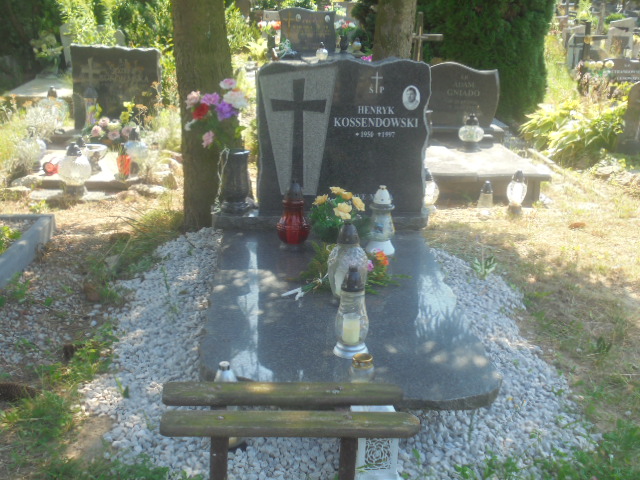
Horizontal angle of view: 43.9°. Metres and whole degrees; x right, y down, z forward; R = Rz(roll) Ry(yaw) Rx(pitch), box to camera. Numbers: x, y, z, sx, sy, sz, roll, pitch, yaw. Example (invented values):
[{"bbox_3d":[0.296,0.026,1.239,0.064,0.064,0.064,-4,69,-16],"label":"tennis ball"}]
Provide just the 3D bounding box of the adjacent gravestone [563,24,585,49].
[{"bbox_3d":[4.154,-3.287,13.000,0.420,0.500,0.150,0,16,-5],"label":"adjacent gravestone"}]

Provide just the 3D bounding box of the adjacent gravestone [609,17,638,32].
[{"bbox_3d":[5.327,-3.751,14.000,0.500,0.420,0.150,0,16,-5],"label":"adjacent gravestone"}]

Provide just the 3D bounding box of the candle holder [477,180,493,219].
[{"bbox_3d":[1.099,-0.285,5.272,0.103,0.212,0.103,0,18,-3],"label":"candle holder"}]

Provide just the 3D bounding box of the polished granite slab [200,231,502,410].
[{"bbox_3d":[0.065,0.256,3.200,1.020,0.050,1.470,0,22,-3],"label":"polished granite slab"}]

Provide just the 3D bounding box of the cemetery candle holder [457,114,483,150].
[{"bbox_3d":[1.017,-0.720,5.330,0.175,0.260,0.175,0,16,-5],"label":"cemetery candle holder"}]

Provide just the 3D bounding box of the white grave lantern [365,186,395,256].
[{"bbox_3d":[0.279,-0.091,3.570,0.125,0.305,0.125,0,16,-5],"label":"white grave lantern"}]

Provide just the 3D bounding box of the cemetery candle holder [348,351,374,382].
[{"bbox_3d":[0.136,0.430,2.543,0.081,0.122,0.081,0,18,-3],"label":"cemetery candle holder"}]

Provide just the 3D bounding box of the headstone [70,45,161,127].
[{"bbox_3d":[-1.837,-1.354,7.098,0.794,0.733,0.090,1,18,-1],"label":"headstone"}]

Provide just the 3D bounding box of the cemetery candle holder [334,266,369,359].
[{"bbox_3d":[0.106,0.232,2.610,0.117,0.297,0.117,0,16,-5],"label":"cemetery candle holder"}]

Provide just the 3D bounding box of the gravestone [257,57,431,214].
[{"bbox_3d":[0.116,-0.500,3.853,0.830,0.759,0.080,0,18,-3],"label":"gravestone"}]

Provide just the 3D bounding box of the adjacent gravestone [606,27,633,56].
[{"bbox_3d":[5.274,-3.460,14.000,0.458,0.582,0.140,0,18,-3],"label":"adjacent gravestone"}]

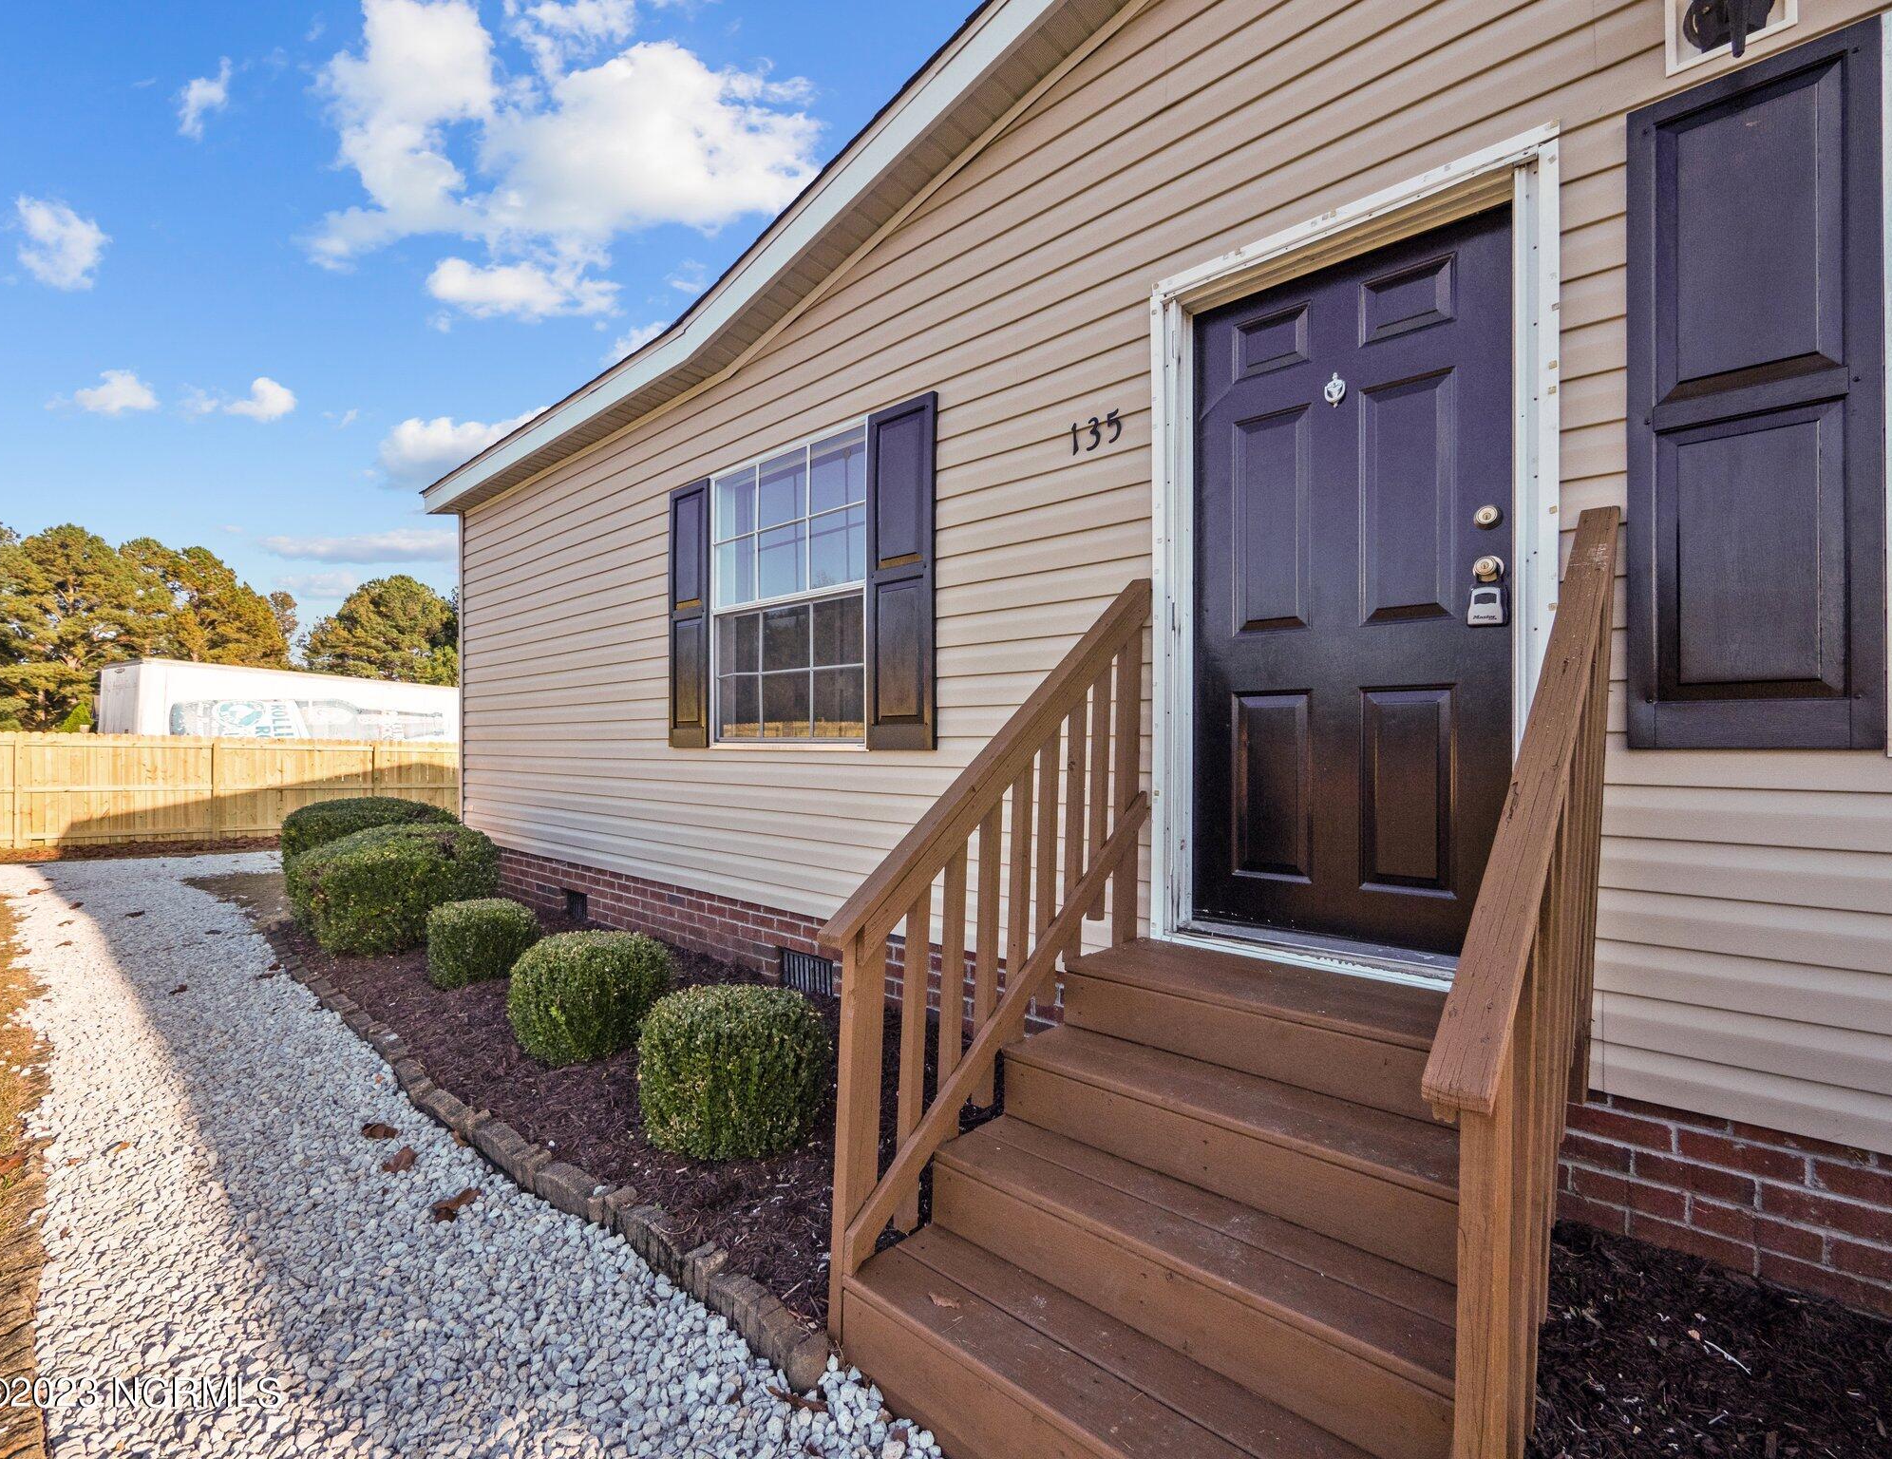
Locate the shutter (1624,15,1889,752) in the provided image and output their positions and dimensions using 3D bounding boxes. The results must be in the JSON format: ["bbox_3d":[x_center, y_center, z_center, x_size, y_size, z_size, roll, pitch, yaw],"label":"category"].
[{"bbox_3d":[1.697,-0.677,1.668,0.378,1.438,0.030,-1,-1,40],"label":"shutter"}]

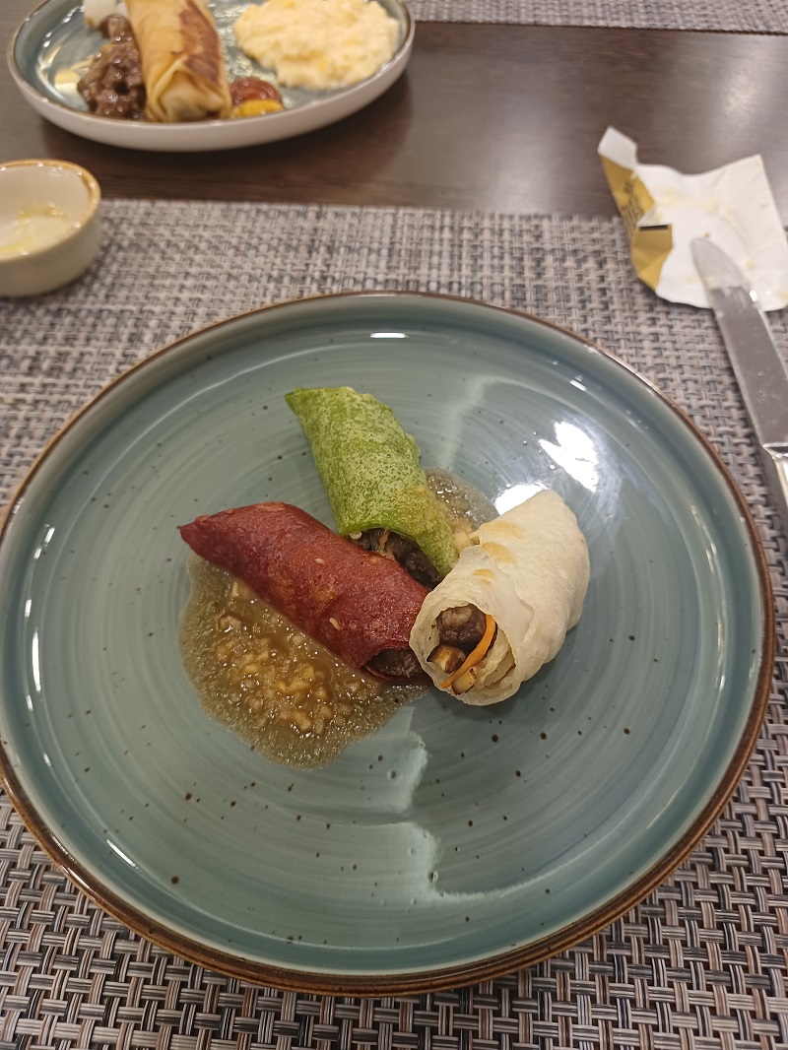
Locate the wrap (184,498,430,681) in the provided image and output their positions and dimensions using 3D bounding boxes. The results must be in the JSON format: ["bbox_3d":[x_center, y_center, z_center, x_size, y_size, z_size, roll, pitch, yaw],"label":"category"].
[{"bbox_3d":[-0.024,0.015,0.209,0.082,0.026,0.030,32,62,20],"label":"wrap"}]

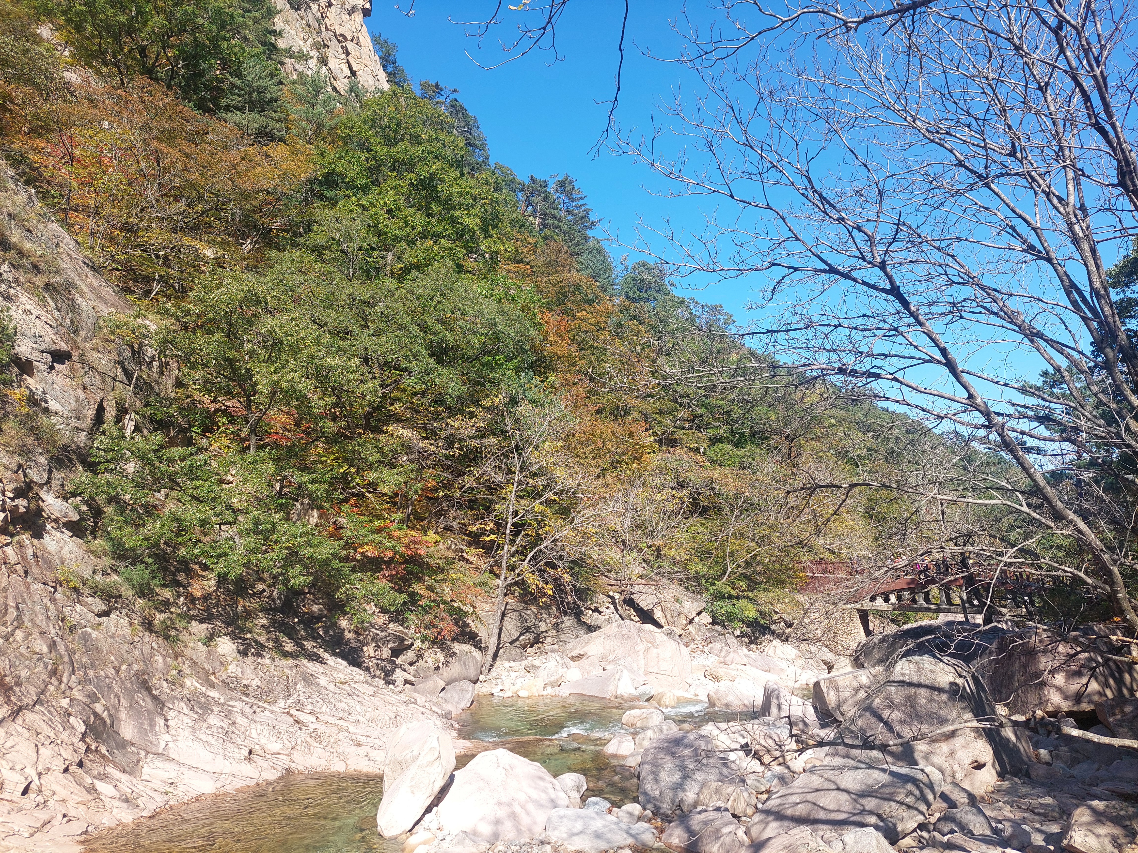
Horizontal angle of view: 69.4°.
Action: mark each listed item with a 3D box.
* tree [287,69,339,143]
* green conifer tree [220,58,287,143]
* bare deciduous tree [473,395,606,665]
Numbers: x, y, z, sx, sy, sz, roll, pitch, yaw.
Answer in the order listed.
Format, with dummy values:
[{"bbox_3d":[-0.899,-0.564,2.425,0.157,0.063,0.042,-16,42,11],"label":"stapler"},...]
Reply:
[{"bbox_3d":[-23.055,-28.713,73.962,4.560,7.680,4.330,0,-10,0],"label":"tree"},{"bbox_3d":[-27.266,-27.948,70.958,5.910,8.530,5.620,0,-10,0],"label":"green conifer tree"},{"bbox_3d":[-1.381,4.535,37.000,5.760,12.600,5.190,0,-10,0],"label":"bare deciduous tree"}]

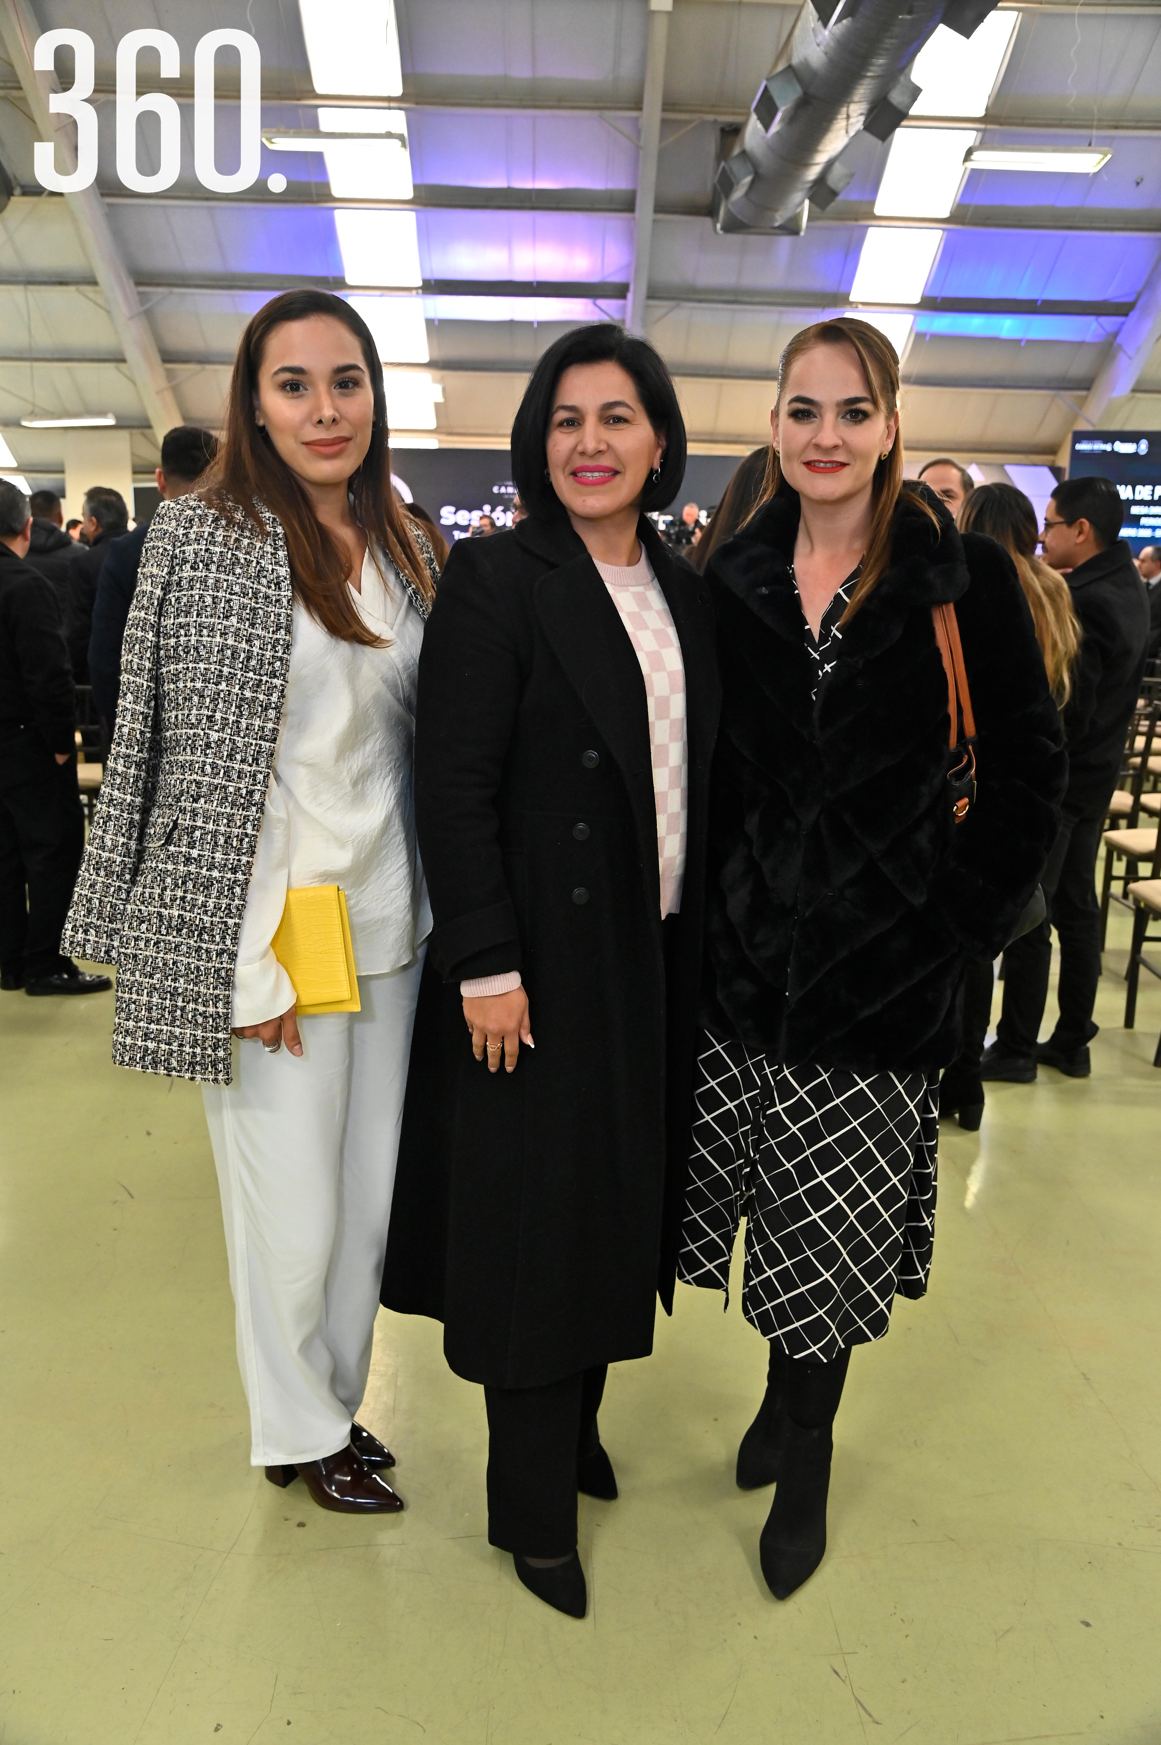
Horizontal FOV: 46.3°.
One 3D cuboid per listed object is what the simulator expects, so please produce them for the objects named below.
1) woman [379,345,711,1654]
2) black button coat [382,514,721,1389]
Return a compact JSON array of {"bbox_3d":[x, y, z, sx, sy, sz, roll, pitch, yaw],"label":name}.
[{"bbox_3d":[-0.028,0.121,1.862,0.504,1.651,0.445,-3,11,-22],"label":"woman"},{"bbox_3d":[-0.033,0.114,1.876,0.504,1.176,0.405,-3,11,-22],"label":"black button coat"}]

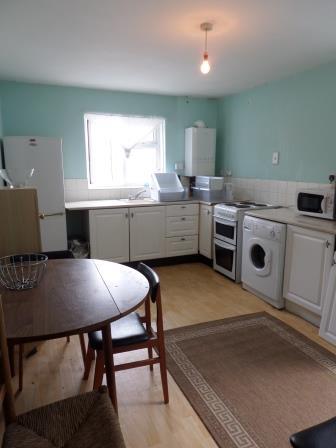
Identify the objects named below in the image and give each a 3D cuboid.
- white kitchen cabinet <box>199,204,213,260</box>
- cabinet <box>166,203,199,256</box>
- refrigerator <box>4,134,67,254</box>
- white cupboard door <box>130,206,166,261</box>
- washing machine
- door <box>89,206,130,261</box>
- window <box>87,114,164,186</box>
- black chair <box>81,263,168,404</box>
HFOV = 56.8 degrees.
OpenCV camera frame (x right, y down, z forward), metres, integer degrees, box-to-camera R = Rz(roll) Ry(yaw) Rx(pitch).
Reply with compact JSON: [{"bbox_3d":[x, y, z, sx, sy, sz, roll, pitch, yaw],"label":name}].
[{"bbox_3d":[0.521,0.108,4.273,0.040,0.730,0.330,-4,11,-22],"label":"white kitchen cabinet"},{"bbox_3d":[0.101,0.047,4.583,0.510,0.740,0.560,-4,11,-22],"label":"cabinet"},{"bbox_3d":[-1.567,-0.156,3.807,0.585,1.700,0.600,-4,11,-22],"label":"refrigerator"},{"bbox_3d":[-0.263,0.134,4.105,0.502,0.713,0.025,-5,11,-23],"label":"white cupboard door"},{"bbox_3d":[1.214,0.352,3.297,0.560,0.850,0.600,-4,11,-22],"label":"washing machine"},{"bbox_3d":[-0.723,0.172,3.907,0.495,0.713,0.025,-5,11,-23],"label":"door"},{"bbox_3d":[-0.593,-1.021,4.497,1.160,1.000,0.120,-4,11,-22],"label":"window"},{"bbox_3d":[-0.263,0.653,1.835,0.480,0.770,0.430,-3,10,-18],"label":"black chair"}]

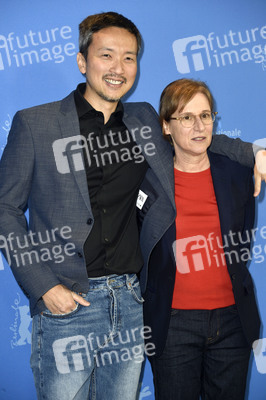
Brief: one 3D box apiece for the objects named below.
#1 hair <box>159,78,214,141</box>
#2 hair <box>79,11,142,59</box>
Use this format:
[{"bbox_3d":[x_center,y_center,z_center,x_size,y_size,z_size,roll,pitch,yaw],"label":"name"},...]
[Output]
[{"bbox_3d":[0.158,-0.258,4.000,0.165,0.200,0.195,-7,5,-29],"label":"hair"},{"bbox_3d":[-0.063,-0.448,3.800,0.172,0.170,0.195,3,7,-17],"label":"hair"}]

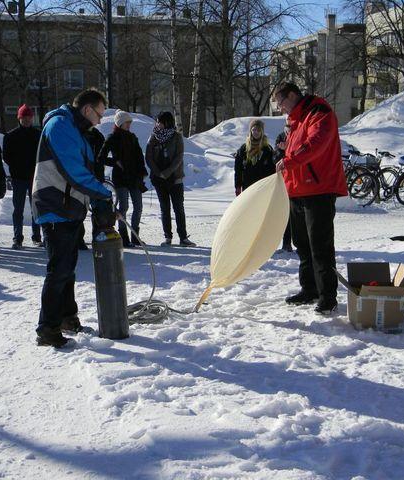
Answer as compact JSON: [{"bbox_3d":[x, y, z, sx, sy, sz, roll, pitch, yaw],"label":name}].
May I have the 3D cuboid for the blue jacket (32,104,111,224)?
[{"bbox_3d":[-0.895,-0.520,5.220,0.510,0.810,0.550,0,8,-2],"label":"blue jacket"}]

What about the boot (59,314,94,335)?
[{"bbox_3d":[-1.006,0.616,5.694,0.290,0.140,0.120,2,9,16],"label":"boot"}]

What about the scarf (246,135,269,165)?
[{"bbox_3d":[0.688,-1.122,9.400,0.270,0.360,0.220,1,8,6],"label":"scarf"}]

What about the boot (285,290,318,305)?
[{"bbox_3d":[0.844,0.479,6.423,0.300,0.130,0.120,-2,9,-5],"label":"boot"}]

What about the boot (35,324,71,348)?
[{"bbox_3d":[-1.020,0.667,5.240,0.280,0.160,0.110,2,8,12],"label":"boot"}]

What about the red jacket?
[{"bbox_3d":[0.905,-0.742,6.044,0.470,0.800,0.540,-2,9,-8],"label":"red jacket"}]

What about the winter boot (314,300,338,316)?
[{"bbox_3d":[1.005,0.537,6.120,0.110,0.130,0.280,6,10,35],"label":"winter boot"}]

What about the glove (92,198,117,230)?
[{"bbox_3d":[-0.689,-0.179,5.330,0.140,0.220,0.130,0,9,6],"label":"glove"}]

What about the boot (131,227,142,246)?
[{"bbox_3d":[-0.813,-0.038,9.550,0.100,0.240,0.270,-8,11,-44],"label":"boot"}]

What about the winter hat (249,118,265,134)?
[{"bbox_3d":[0.704,-1.452,9.700,0.200,0.210,0.230,0,9,9],"label":"winter hat"}]

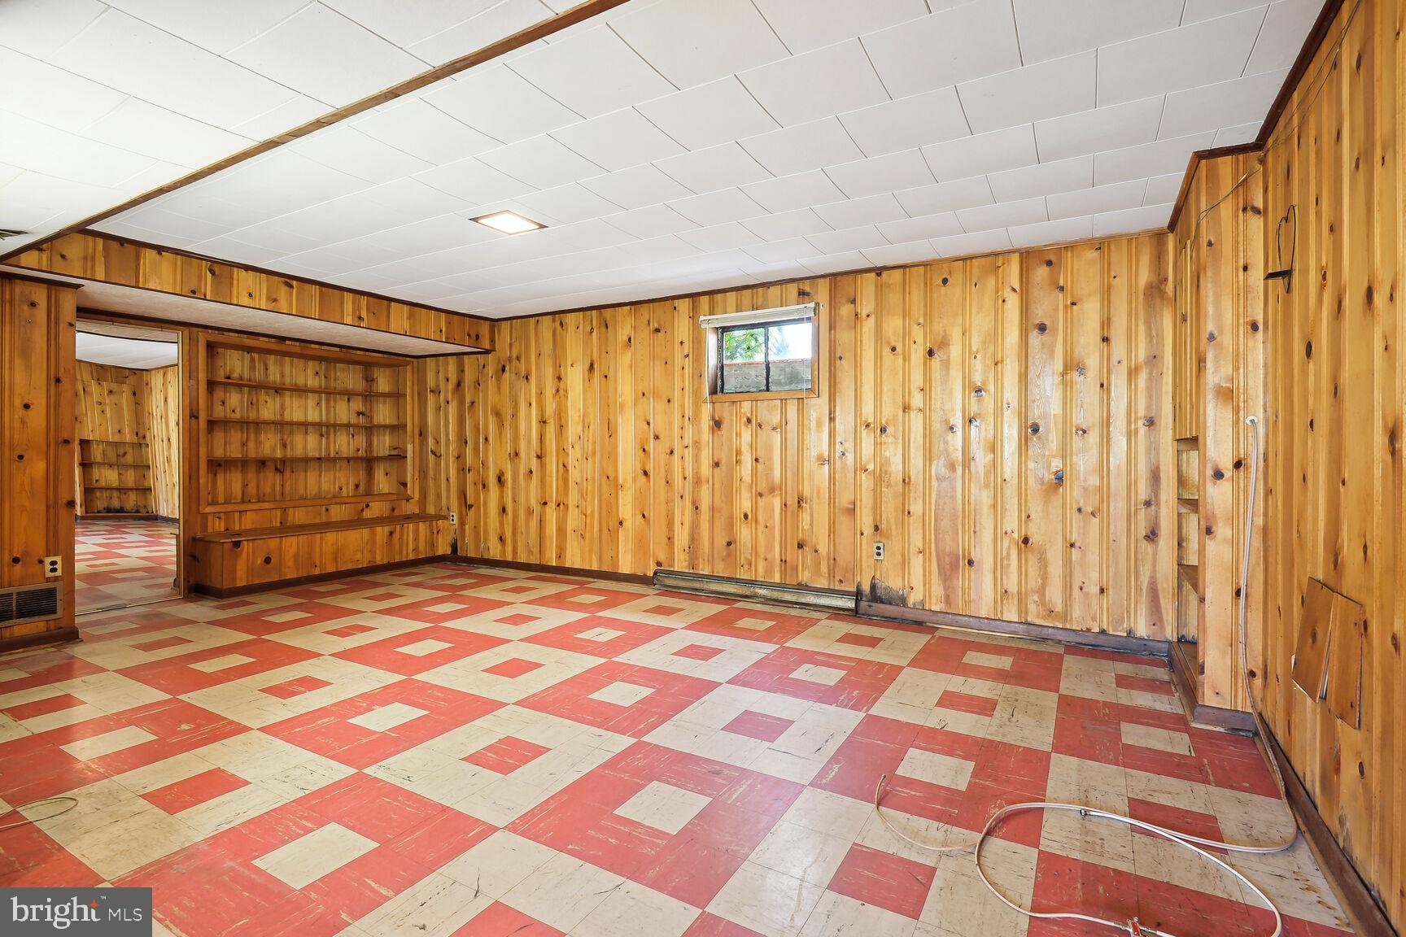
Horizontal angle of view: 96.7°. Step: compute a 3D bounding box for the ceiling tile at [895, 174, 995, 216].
[{"bbox_3d":[1.185,-1.329,3.054,0.411,0.020,0.403,1,2,30],"label":"ceiling tile"}]

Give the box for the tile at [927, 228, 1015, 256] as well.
[{"bbox_3d":[1.626,-1.368,3.782,0.406,0.020,0.406,1,2,30],"label":"tile"}]

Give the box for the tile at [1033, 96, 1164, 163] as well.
[{"bbox_3d":[1.523,-1.309,2.423,0.406,0.020,0.406,1,2,30],"label":"tile"}]

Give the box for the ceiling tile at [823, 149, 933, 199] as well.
[{"bbox_3d":[0.801,-1.324,2.809,0.411,0.020,0.403,1,2,30],"label":"ceiling tile"}]

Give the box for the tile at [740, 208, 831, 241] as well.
[{"bbox_3d":[0.478,-1.360,3.492,0.406,0.020,0.406,1,2,30],"label":"tile"}]

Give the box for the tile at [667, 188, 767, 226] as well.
[{"bbox_3d":[0.086,-1.355,3.237,0.410,0.018,0.404,1,2,30],"label":"tile"}]

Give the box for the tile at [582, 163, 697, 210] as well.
[{"bbox_3d":[-0.304,-1.337,2.974,0.411,0.020,0.403,1,2,30],"label":"tile"}]

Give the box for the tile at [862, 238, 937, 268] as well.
[{"bbox_3d":[1.264,-1.377,3.988,0.406,0.020,0.406,1,2,30],"label":"tile"}]

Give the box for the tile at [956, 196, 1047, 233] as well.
[{"bbox_3d":[1.594,-1.350,3.329,0.406,0.020,0.406,1,2,30],"label":"tile"}]

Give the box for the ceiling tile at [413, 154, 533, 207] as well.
[{"bbox_3d":[-1.046,-1.341,2.932,0.411,0.020,0.403,1,2,30],"label":"ceiling tile"}]

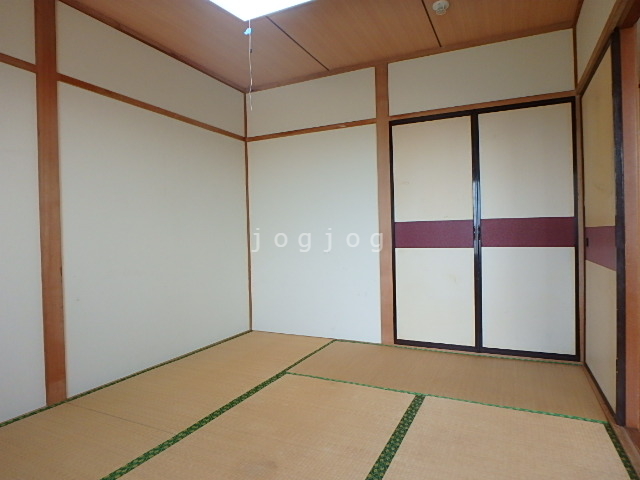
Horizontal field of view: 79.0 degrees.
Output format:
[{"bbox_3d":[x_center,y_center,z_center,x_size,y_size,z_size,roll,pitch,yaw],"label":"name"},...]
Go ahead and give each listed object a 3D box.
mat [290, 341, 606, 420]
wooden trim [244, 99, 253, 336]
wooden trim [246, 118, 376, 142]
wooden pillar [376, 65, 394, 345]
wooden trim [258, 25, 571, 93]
[{"bbox_3d":[0.742,0.876,2.557,1.758,0.040,0.877,-1,0,26],"label":"mat"},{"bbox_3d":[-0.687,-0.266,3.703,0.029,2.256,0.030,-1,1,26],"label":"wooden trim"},{"bbox_3d":[-0.116,-0.956,3.416,1.278,0.036,0.022,-1,1,26],"label":"wooden trim"},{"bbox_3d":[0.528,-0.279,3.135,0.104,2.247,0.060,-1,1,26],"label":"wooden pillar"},{"bbox_3d":[0.480,-1.411,3.112,2.620,0.042,0.032,0,1,26],"label":"wooden trim"}]

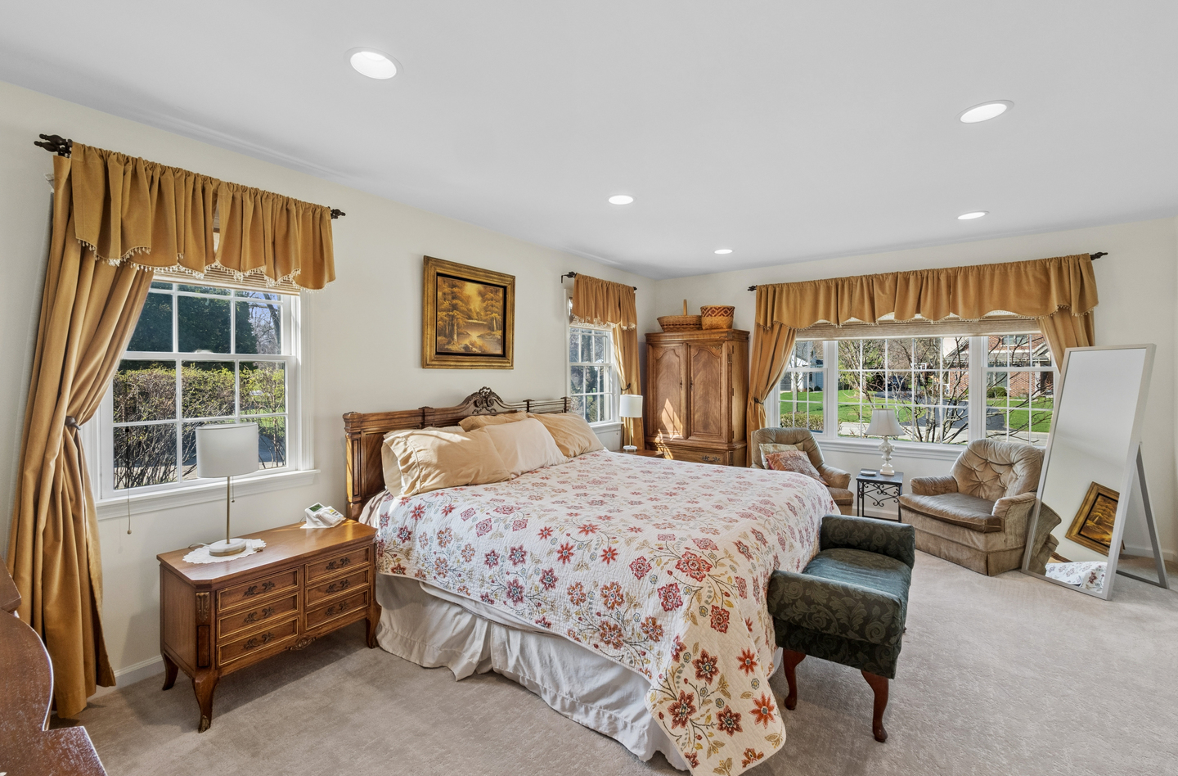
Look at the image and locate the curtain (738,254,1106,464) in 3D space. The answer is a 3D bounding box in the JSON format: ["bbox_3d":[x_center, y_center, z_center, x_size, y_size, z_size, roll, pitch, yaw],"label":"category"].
[{"bbox_3d":[2.680,0.124,4.164,2.500,2.280,0.200,0,1,31],"label":"curtain"}]

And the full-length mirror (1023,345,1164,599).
[{"bbox_3d":[3.262,0.486,3.089,0.500,1.530,0.430,-1,3,-19],"label":"full-length mirror"}]

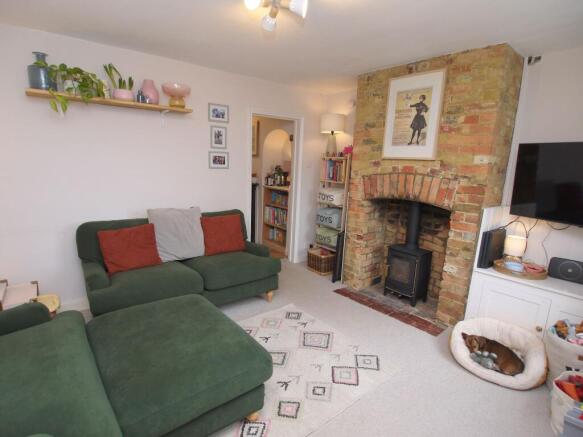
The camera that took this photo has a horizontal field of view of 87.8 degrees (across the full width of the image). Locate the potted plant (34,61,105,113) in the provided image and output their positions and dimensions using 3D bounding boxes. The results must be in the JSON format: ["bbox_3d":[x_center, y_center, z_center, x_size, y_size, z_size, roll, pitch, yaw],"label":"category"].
[{"bbox_3d":[-1.627,-0.957,2.255,0.410,0.330,0.220,-8,15,-39],"label":"potted plant"}]

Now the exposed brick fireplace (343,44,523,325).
[{"bbox_3d":[1.282,-0.280,3.083,0.483,2.319,1.341,-7,14,-40],"label":"exposed brick fireplace"}]

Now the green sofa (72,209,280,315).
[{"bbox_3d":[-0.951,0.437,2.812,1.597,0.856,0.824,-7,14,-40],"label":"green sofa"}]

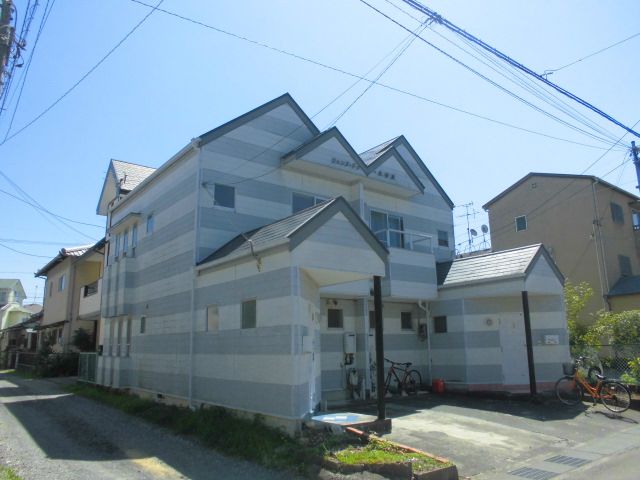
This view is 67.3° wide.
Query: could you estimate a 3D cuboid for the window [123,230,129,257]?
[{"bbox_3d":[-6.088,0.084,15.066,0.100,0.800,0.430,9,-15,-37],"label":"window"}]

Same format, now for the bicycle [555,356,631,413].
[{"bbox_3d":[6.556,3.508,11.669,0.570,1.150,1.760,7,-15,-33],"label":"bicycle"}]

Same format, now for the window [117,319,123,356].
[{"bbox_3d":[-5.923,2.885,14.251,0.100,1.120,0.420,9,-16,-38],"label":"window"}]

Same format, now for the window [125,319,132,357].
[{"bbox_3d":[-5.425,2.764,13.654,0.100,1.120,0.420,9,-16,-38],"label":"window"}]

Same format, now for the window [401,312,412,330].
[{"bbox_3d":[2.560,2.399,14.256,0.500,0.520,0.100,9,-15,-37],"label":"window"}]

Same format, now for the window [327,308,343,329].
[{"bbox_3d":[0.397,2.066,12.590,0.520,0.520,0.100,9,-15,-37],"label":"window"}]

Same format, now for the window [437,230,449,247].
[{"bbox_3d":[4.221,-0.034,16.468,0.550,0.550,0.100,9,-16,-38],"label":"window"}]

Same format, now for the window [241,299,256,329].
[{"bbox_3d":[-1.286,1.337,8.674,0.100,0.530,0.540,9,-16,-38],"label":"window"}]

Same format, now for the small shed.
[{"bbox_3d":[4.942,2.304,13.925,2.200,3.850,3.500,9,-16,-38],"label":"small shed"}]

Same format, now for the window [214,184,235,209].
[{"bbox_3d":[-2.223,-0.996,11.174,0.530,0.530,0.100,9,-15,-37],"label":"window"}]

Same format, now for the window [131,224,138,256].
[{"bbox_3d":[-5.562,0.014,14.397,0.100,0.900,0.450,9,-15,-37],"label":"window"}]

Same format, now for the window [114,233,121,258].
[{"bbox_3d":[-6.626,0.176,15.746,0.100,0.780,0.430,9,-15,-37],"label":"window"}]

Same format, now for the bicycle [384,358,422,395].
[{"bbox_3d":[2.092,3.749,13.091,1.680,1.000,0.580,9,-15,-37],"label":"bicycle"}]

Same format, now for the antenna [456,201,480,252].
[{"bbox_3d":[8.557,-0.778,27.698,1.400,2.800,0.600,-11,-16,40],"label":"antenna"}]

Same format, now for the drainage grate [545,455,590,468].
[{"bbox_3d":[3.290,2.930,6.370,0.470,0.040,0.440,9,-16,-38],"label":"drainage grate"}]

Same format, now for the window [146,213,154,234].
[{"bbox_3d":[-4.731,-0.465,13.414,0.100,0.560,0.490,9,-15,-37],"label":"window"}]

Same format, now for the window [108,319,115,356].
[{"bbox_3d":[-6.445,3.013,14.887,0.100,1.120,0.420,9,-16,-38],"label":"window"}]

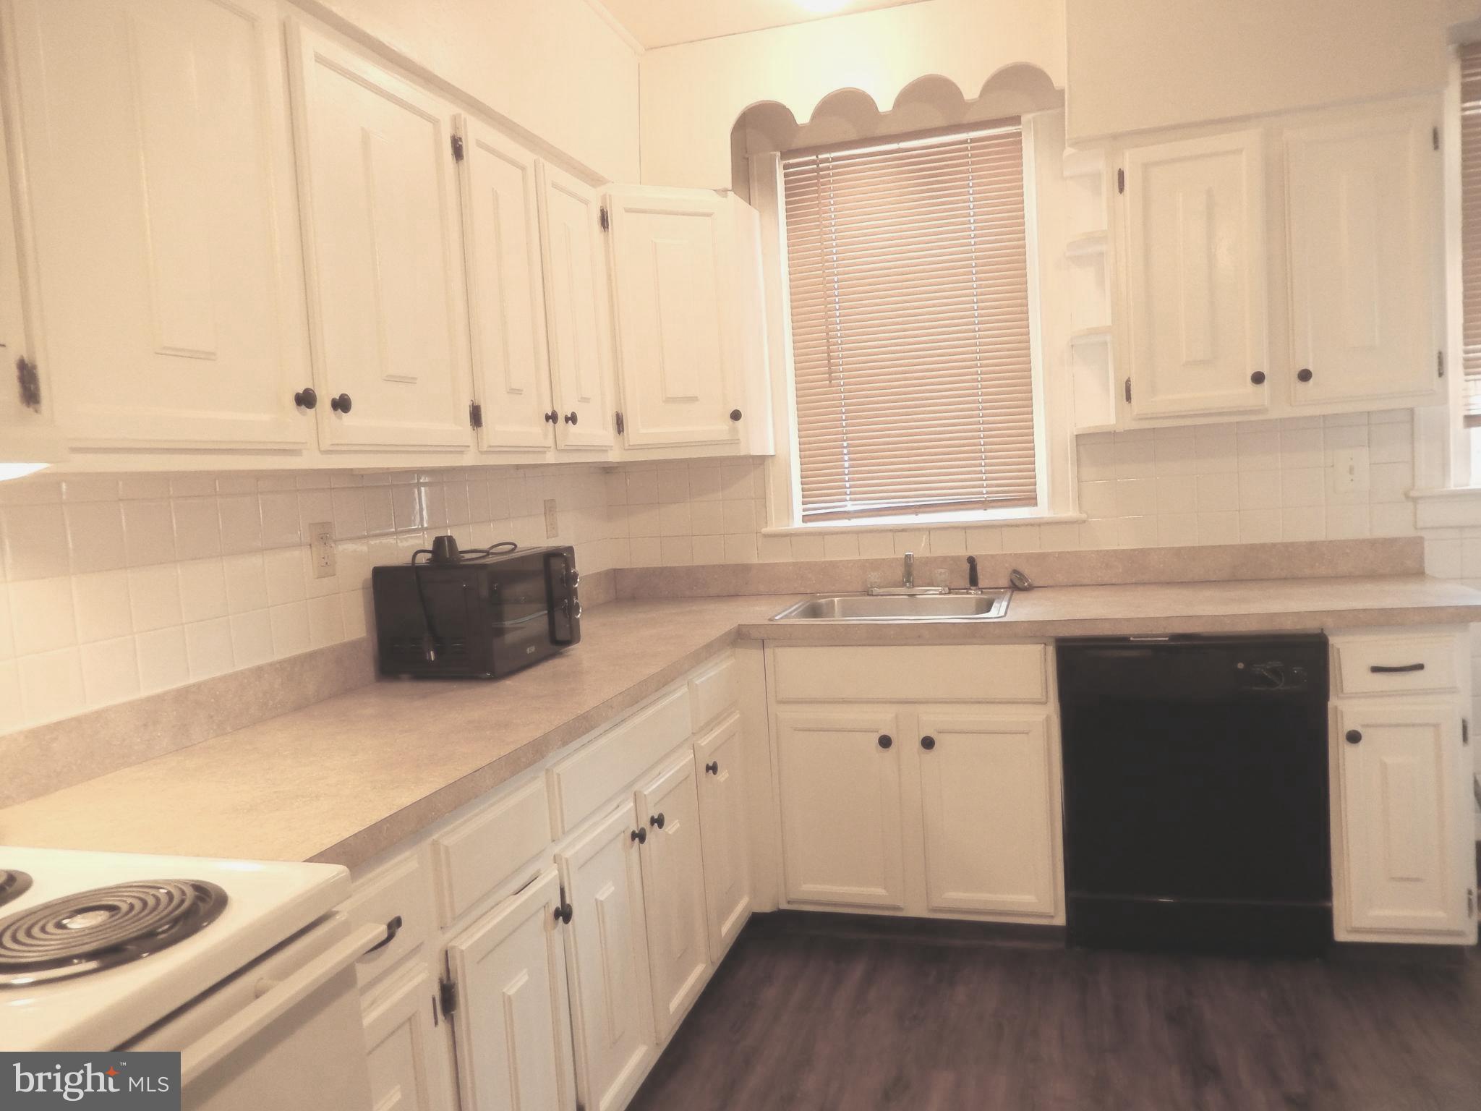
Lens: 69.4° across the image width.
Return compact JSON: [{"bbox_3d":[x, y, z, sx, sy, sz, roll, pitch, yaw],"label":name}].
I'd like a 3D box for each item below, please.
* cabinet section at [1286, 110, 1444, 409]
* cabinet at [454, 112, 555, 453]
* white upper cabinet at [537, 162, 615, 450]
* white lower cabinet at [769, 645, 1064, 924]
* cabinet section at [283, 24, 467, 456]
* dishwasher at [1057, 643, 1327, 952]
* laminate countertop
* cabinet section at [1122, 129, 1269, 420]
[{"bbox_3d":[1.591,-0.750,2.820,0.328,0.694,0.310,-2,4,16],"label":"cabinet section"},{"bbox_3d":[-0.657,-0.551,2.324,0.340,0.690,0.360,-2,4,16],"label":"cabinet"},{"bbox_3d":[-0.564,-0.585,2.660,0.340,0.690,0.340,-2,4,16],"label":"white upper cabinet"},{"bbox_3d":[0.525,0.557,3.078,0.755,0.765,0.615,-2,4,16],"label":"white lower cabinet"},{"bbox_3d":[-0.807,-0.549,2.072,0.310,0.711,0.493,-2,4,16],"label":"cabinet section"},{"bbox_3d":[1.181,0.571,2.890,0.605,0.830,0.605,-2,4,16],"label":"dishwasher"},{"bbox_3d":[0.415,0.230,2.146,2.440,0.045,2.420,-2,4,16],"label":"laminate countertop"},{"bbox_3d":[1.228,-0.731,2.928,0.330,0.703,0.310,-2,4,16],"label":"cabinet section"}]

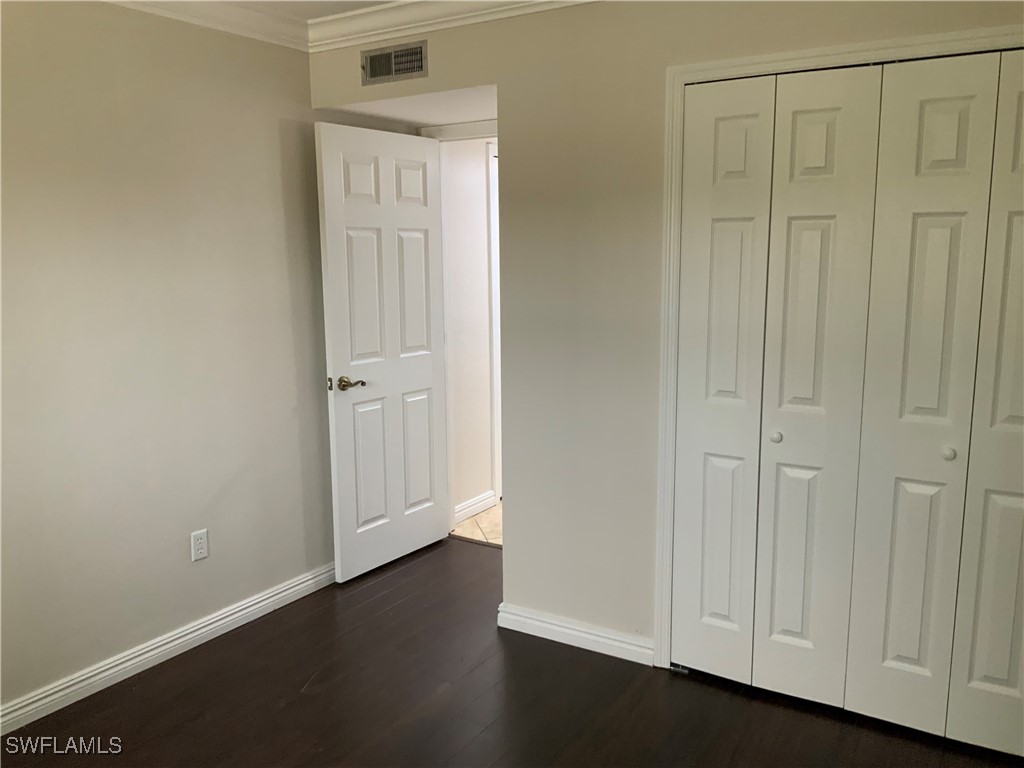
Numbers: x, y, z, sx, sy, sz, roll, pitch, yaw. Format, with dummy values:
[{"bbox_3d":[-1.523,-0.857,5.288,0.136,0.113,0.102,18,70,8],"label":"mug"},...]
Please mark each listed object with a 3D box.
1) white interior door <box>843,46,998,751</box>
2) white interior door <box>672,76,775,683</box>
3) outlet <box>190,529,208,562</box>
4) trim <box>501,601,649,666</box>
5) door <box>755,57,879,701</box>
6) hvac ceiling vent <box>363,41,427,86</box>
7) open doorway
[{"bbox_3d":[1.211,0.079,2.568,0.293,2.006,0.040,6,11,33],"label":"white interior door"},{"bbox_3d":[0.706,0.030,2.892,0.293,2.006,0.040,6,11,33],"label":"white interior door"},{"bbox_3d":[-1.221,0.634,3.364,0.010,0.114,0.072,6,11,33],"label":"outlet"},{"bbox_3d":[0.233,0.965,3.314,0.674,0.100,0.018,6,11,33],"label":"trim"},{"bbox_3d":[0.959,0.054,2.730,0.301,2.006,0.040,6,11,33],"label":"door"},{"bbox_3d":[-0.472,-1.272,3.409,0.346,0.137,0.024,6,11,33],"label":"hvac ceiling vent"},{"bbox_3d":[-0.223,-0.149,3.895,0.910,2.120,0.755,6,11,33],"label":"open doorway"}]

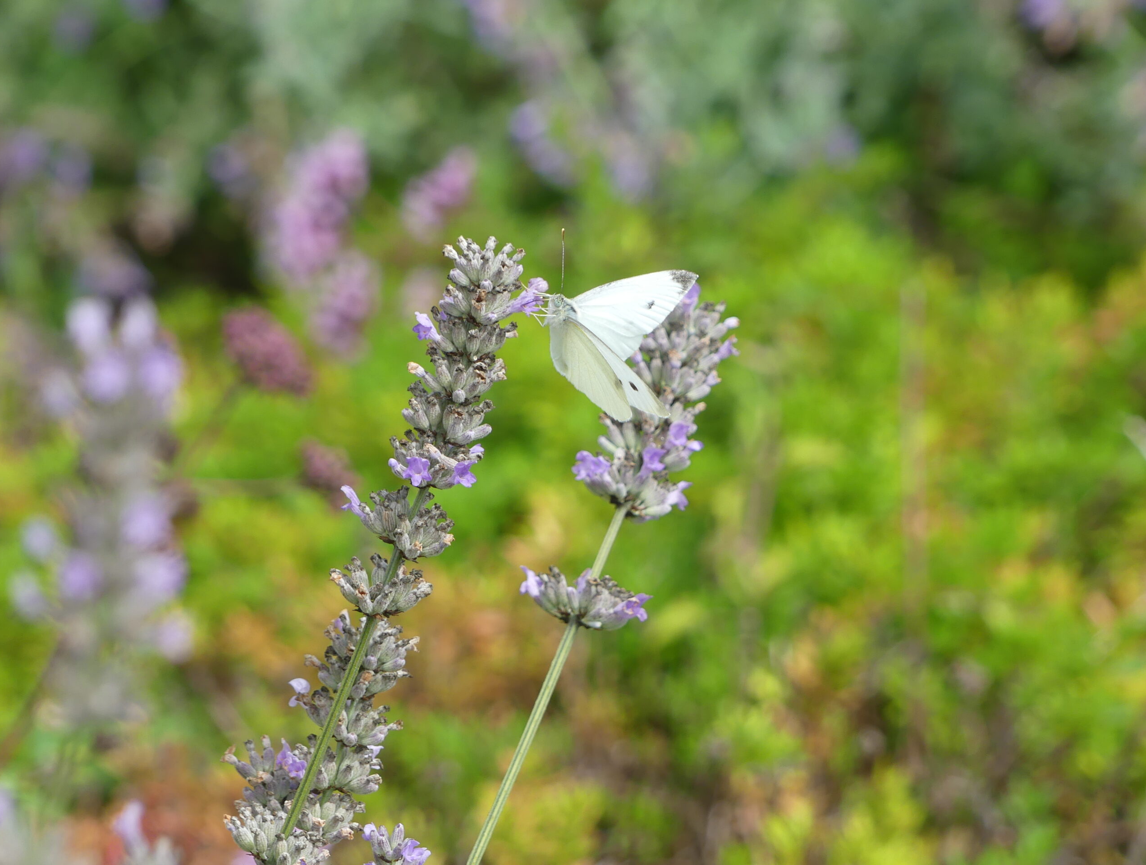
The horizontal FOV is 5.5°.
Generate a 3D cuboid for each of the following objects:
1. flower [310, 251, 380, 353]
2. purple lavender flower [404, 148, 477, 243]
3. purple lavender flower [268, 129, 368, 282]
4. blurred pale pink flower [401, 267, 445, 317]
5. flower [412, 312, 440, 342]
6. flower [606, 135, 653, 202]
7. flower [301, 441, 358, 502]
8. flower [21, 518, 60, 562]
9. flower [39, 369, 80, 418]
[{"bbox_3d":[-0.049,-0.028,2.600,0.012,0.021,0.012,15,16,0],"label":"flower"},{"bbox_3d":[-0.029,-0.053,2.650,0.010,0.021,0.010,29,15,0],"label":"purple lavender flower"},{"bbox_3d":[-0.056,-0.050,2.650,0.016,0.032,0.016,19,16,0],"label":"purple lavender flower"},{"bbox_3d":[-0.033,-0.031,2.620,0.011,0.011,0.011,0,22,0],"label":"blurred pale pink flower"},{"bbox_3d":[-0.026,-0.019,2.150,0.005,0.005,0.005,11,20,32],"label":"flower"},{"bbox_3d":[0.015,-0.068,3.100,0.012,0.017,0.011,0,17,0],"label":"flower"},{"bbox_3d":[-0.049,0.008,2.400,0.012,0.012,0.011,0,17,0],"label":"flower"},{"bbox_3d":[-0.082,0.017,1.850,0.006,0.007,0.006,3,17,11],"label":"flower"},{"bbox_3d":[-0.079,-0.006,1.850,0.006,0.008,0.006,3,17,11],"label":"flower"}]

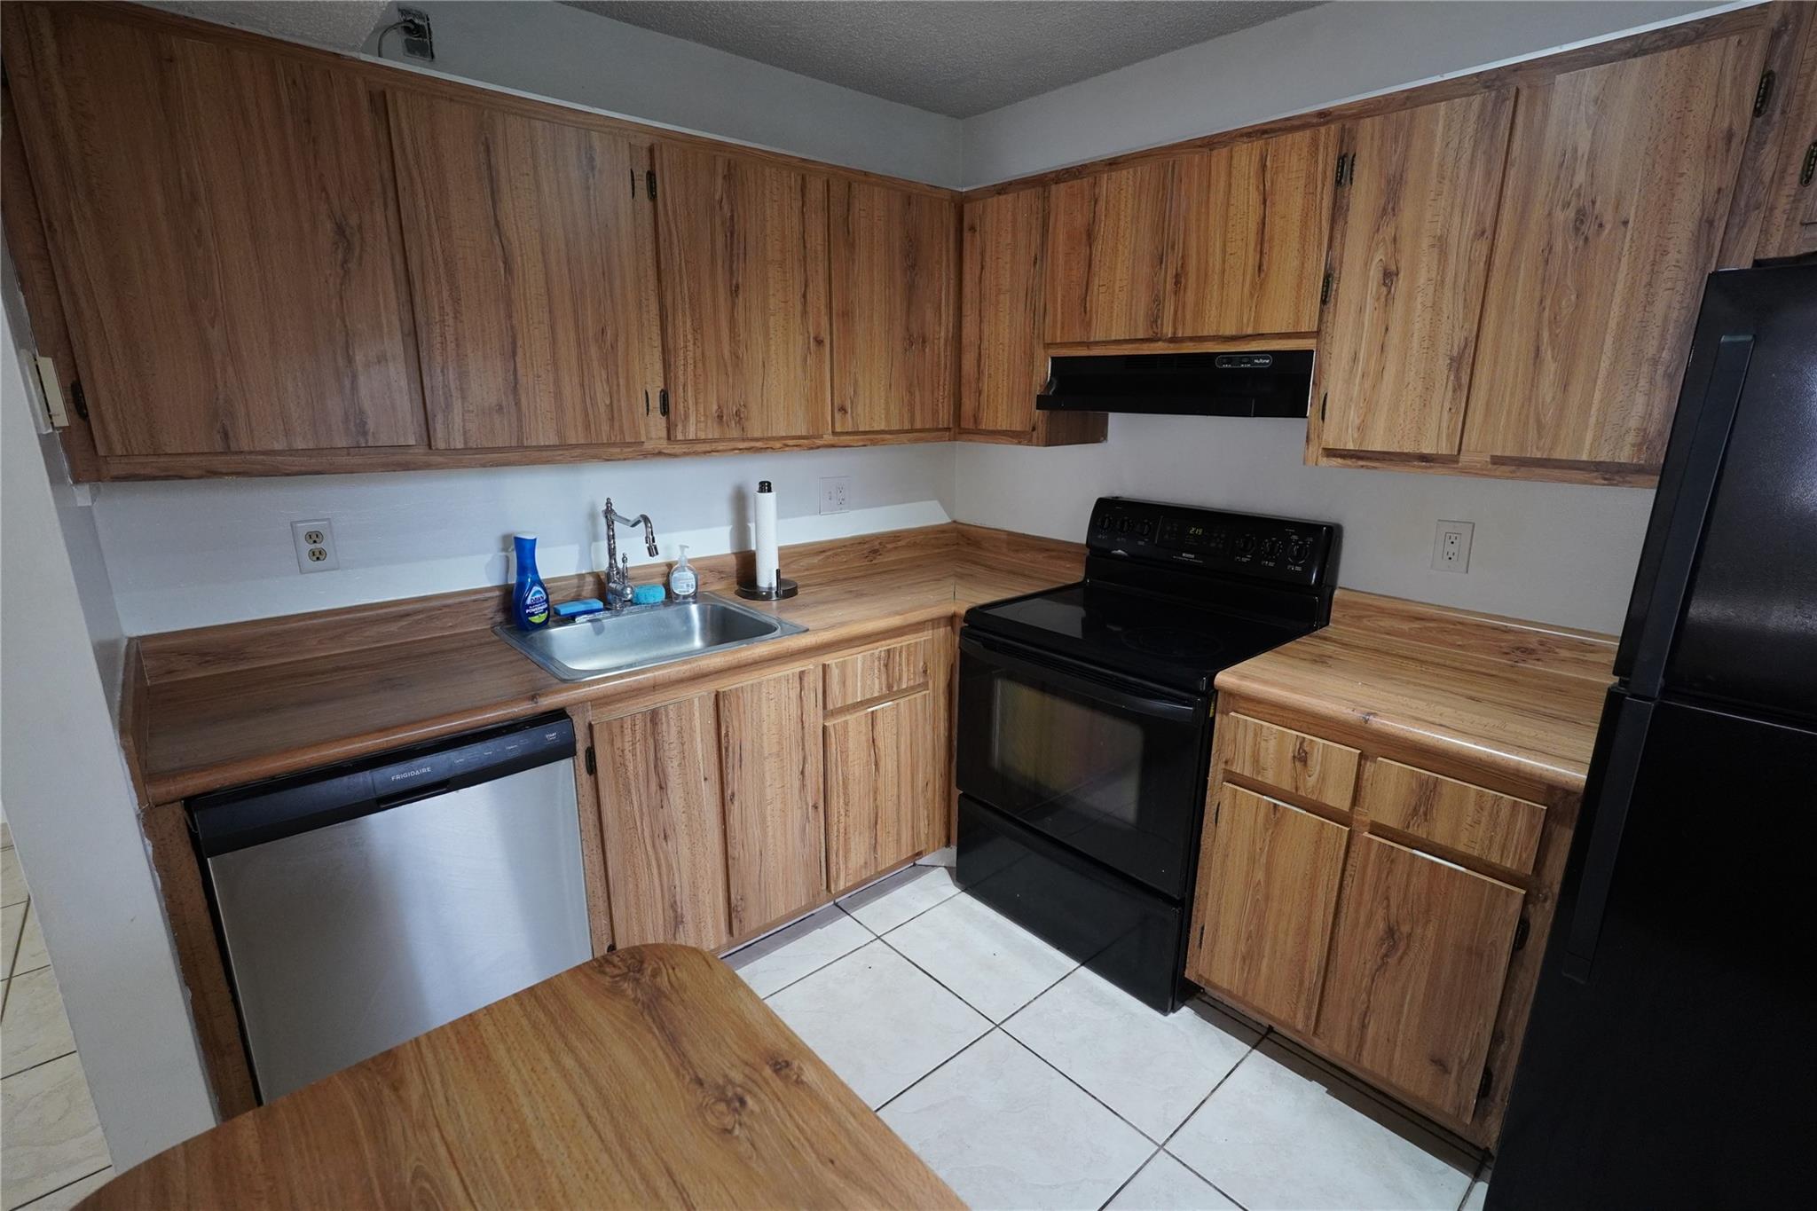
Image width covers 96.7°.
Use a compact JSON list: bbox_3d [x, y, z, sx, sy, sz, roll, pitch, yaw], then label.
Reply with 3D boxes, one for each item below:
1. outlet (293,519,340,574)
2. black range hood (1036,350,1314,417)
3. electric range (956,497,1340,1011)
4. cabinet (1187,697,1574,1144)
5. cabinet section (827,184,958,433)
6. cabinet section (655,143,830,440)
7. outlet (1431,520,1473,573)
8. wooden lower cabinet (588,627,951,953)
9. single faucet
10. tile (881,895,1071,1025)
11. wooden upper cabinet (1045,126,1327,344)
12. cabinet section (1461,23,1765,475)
[{"bbox_3d":[-1.370,-0.136,1.869,0.074,0.121,0.009,-12,19,-40],"label":"outlet"},{"bbox_3d":[0.772,-0.602,2.201,0.419,0.151,0.758,-12,19,-40],"label":"black range hood"},{"bbox_3d":[0.635,0.336,2.340,0.690,1.165,0.755,-12,19,-40],"label":"electric range"},{"bbox_3d":[1.156,0.595,1.917,0.606,0.815,0.671,-12,19,-40],"label":"cabinet"},{"bbox_3d":[-0.144,-0.912,2.594,0.500,0.700,0.322,-12,19,-40],"label":"cabinet section"},{"bbox_3d":[-0.526,-0.830,2.268,0.513,0.700,0.322,-12,19,-40],"label":"cabinet section"},{"bbox_3d":[1.336,-0.143,1.985,0.009,0.123,0.077,-12,19,-40],"label":"outlet"},{"bbox_3d":[-0.481,0.449,2.437,1.155,0.815,0.602,-12,19,-40],"label":"wooden lower cabinet"},{"bbox_3d":[-0.765,-0.134,2.236,0.195,0.322,0.063,8,16,27],"label":"single faucet"},{"bbox_3d":[0.235,0.951,2.284,0.448,0.012,0.448,-12,19,-40],"label":"tile"},{"bbox_3d":[0.783,-0.933,2.167,0.339,0.453,0.786,-12,19,-40],"label":"wooden upper cabinet"},{"bbox_3d":[1.364,-0.629,1.568,0.322,0.700,0.328,-12,19,-40],"label":"cabinet section"}]

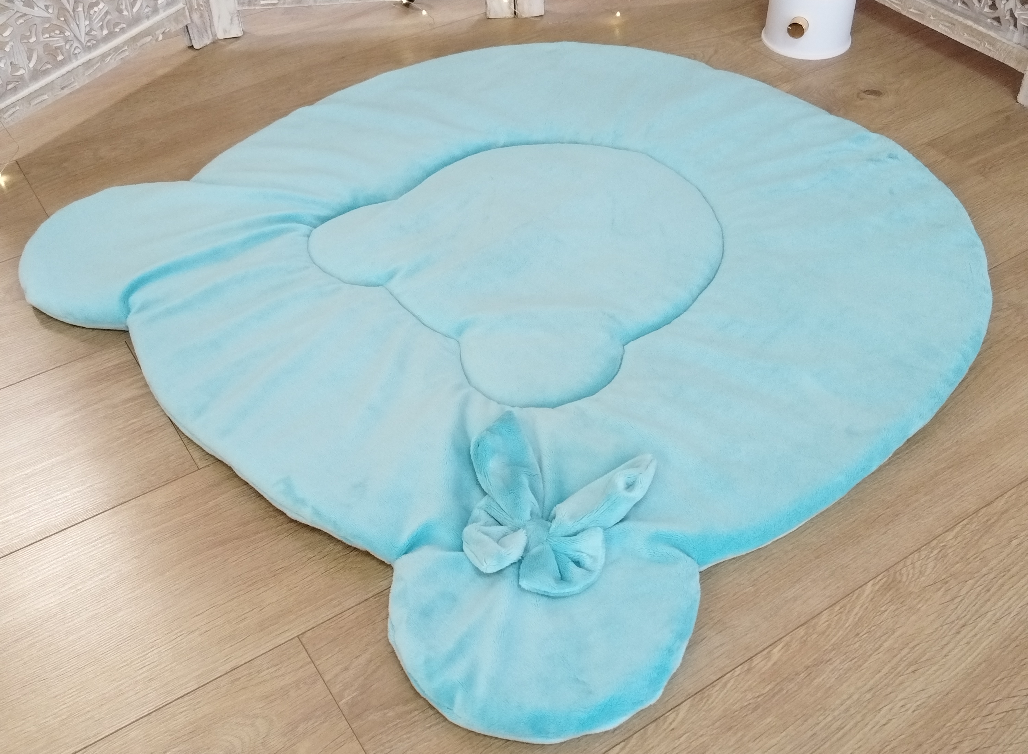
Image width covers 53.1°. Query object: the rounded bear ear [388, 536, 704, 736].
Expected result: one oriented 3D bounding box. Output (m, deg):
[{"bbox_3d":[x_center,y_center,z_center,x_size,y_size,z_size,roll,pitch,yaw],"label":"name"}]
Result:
[{"bbox_3d":[0.023,0.207,0.842,0.266,0.045,0.175,1,44,3],"label":"rounded bear ear"}]

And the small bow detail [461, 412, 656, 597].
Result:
[{"bbox_3d":[0.035,0.098,0.896,0.166,0.055,0.189,7,45,9],"label":"small bow detail"}]

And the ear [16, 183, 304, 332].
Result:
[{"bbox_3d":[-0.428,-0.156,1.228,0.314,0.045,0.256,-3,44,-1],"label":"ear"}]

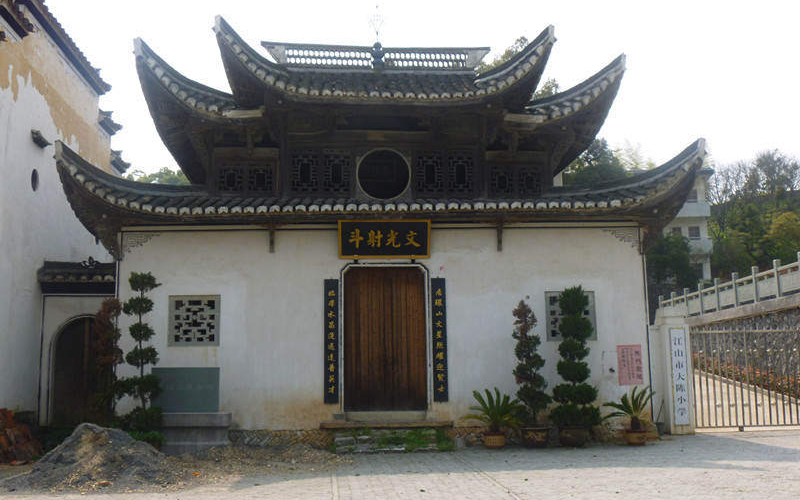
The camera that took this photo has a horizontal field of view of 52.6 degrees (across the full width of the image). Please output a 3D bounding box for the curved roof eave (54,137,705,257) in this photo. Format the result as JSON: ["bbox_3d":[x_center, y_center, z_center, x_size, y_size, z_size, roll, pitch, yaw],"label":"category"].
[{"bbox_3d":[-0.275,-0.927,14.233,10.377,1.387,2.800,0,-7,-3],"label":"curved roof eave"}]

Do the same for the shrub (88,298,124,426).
[{"bbox_3d":[-4.790,1.867,13.204,0.546,2.118,0.620,0,-7,-3],"label":"shrub"}]

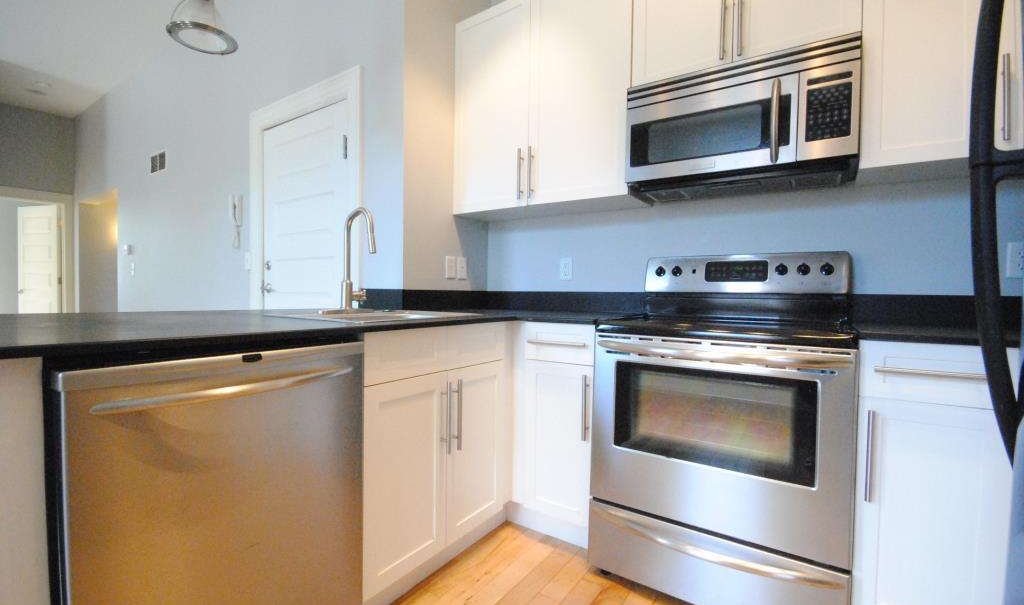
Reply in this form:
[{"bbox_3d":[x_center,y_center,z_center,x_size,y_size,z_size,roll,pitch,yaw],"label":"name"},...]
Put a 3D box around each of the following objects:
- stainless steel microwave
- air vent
[{"bbox_3d":[0.898,-0.672,1.729,0.760,0.417,0.415,1,1,33],"label":"stainless steel microwave"},{"bbox_3d":[-3.183,-1.256,3.832,0.385,0.190,0.020,1,1,33],"label":"air vent"}]

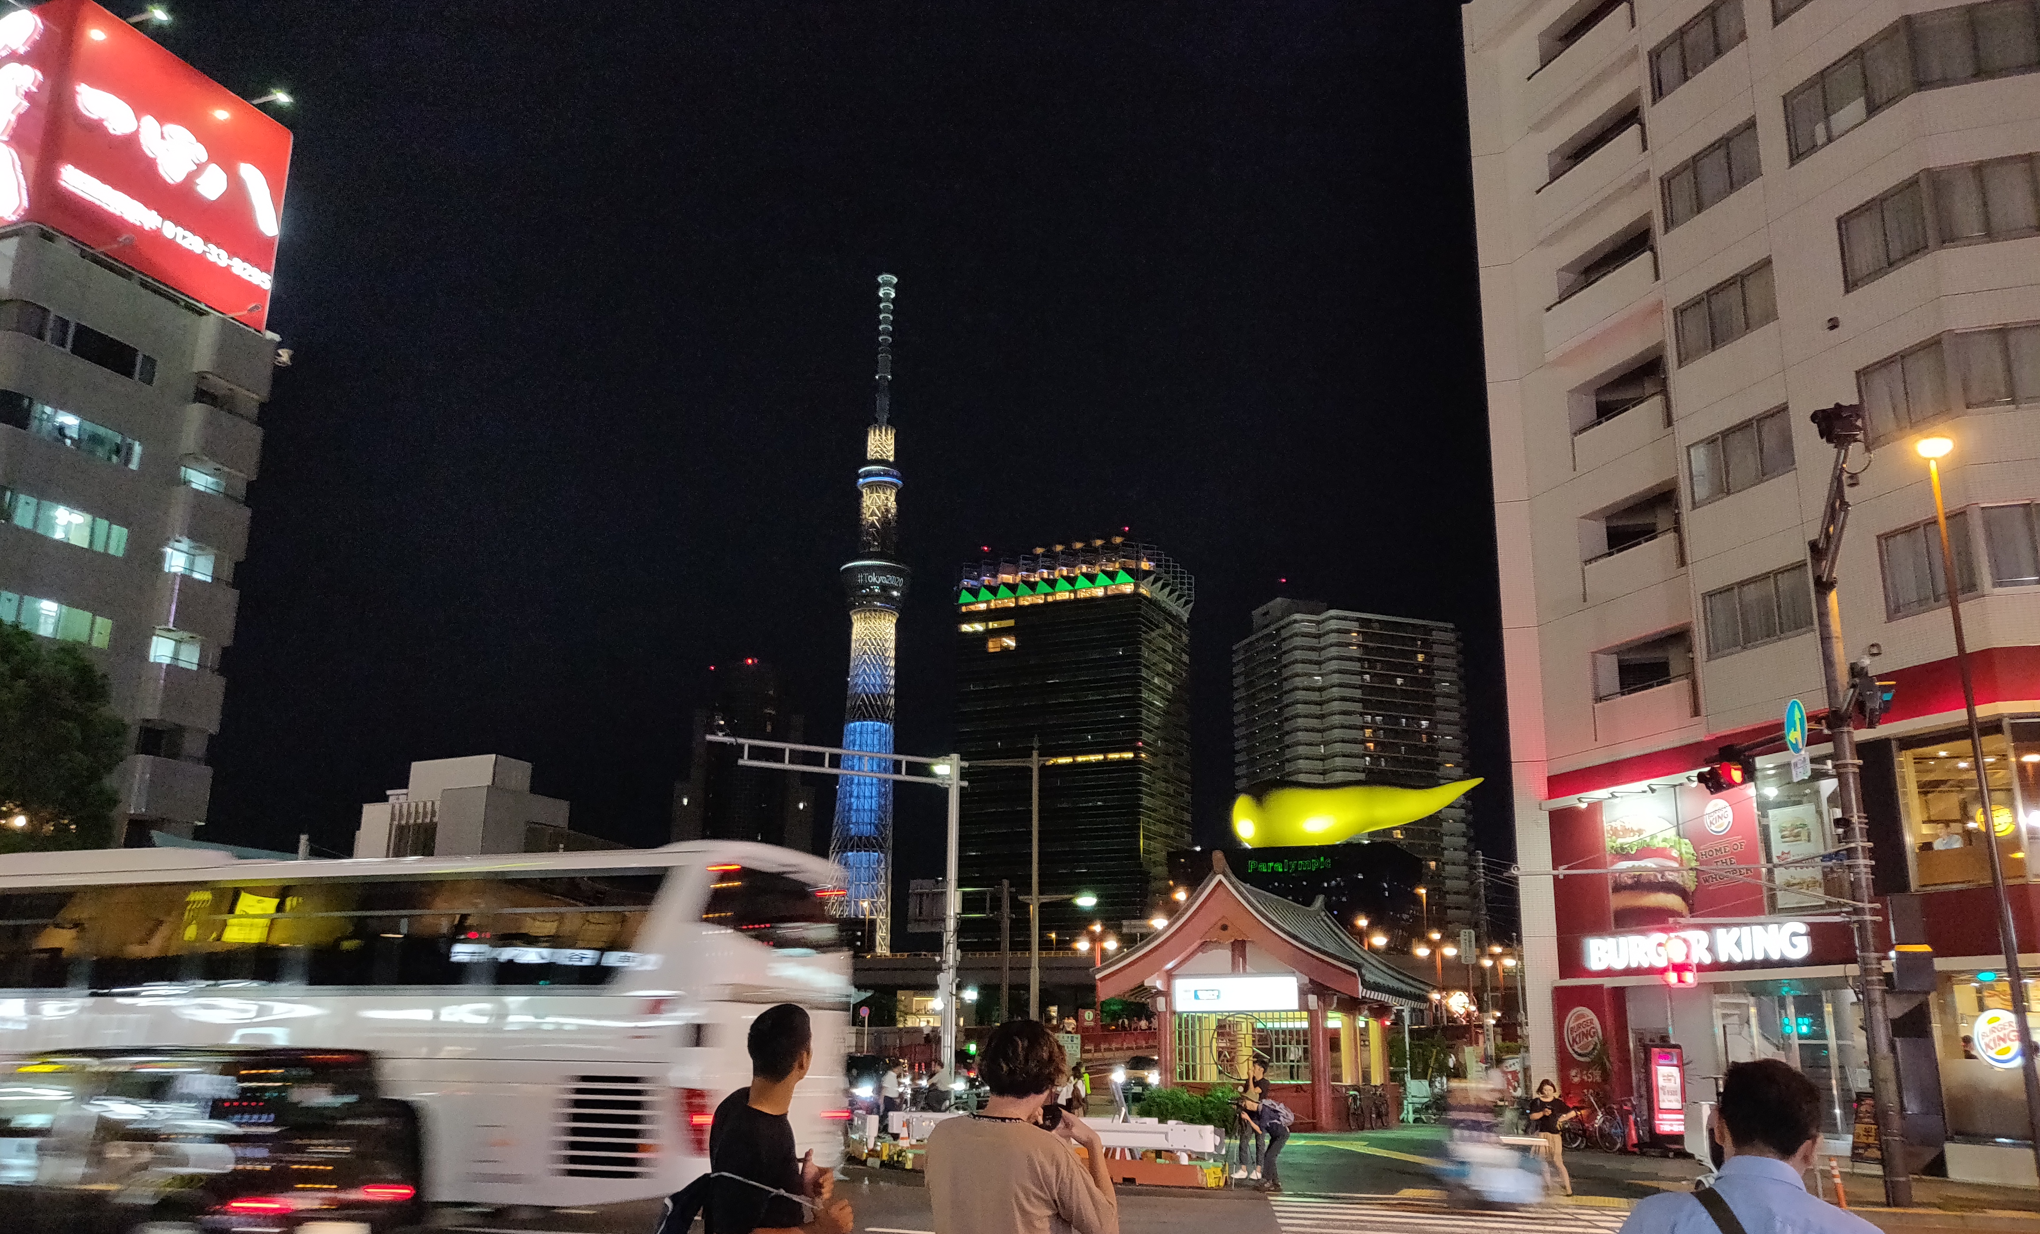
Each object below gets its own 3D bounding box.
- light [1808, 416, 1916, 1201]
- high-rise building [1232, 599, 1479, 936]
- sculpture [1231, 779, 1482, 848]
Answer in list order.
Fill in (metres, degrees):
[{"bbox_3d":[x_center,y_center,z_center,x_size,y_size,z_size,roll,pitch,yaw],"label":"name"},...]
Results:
[{"bbox_3d":[11.081,2.132,19.524,0.550,10.500,0.550,-8,-18,29],"label":"light"},{"bbox_3d":[69.647,43.727,310.431,36.000,88.000,32.500,7,-16,-19],"label":"high-rise building"},{"bbox_3d":[59.454,35.187,261.572,44.000,11.500,10.000,-3,-16,13],"label":"sculpture"}]

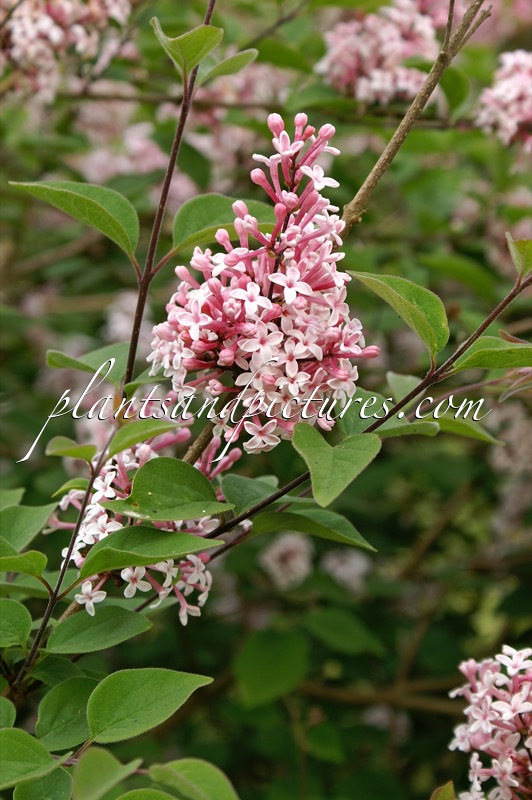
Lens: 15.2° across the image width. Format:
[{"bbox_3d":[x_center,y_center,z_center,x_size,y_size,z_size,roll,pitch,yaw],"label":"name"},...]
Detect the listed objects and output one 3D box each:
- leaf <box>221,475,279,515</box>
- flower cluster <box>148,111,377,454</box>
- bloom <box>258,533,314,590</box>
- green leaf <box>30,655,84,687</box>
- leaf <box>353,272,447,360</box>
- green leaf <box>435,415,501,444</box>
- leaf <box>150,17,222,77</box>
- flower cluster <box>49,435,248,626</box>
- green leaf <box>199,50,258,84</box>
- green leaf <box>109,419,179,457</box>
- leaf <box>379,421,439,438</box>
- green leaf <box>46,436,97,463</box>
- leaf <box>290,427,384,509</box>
[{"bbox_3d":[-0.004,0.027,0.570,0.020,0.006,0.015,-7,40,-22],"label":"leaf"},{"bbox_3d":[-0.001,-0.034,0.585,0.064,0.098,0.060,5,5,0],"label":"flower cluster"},{"bbox_3d":[0.012,0.093,1.150,0.032,0.033,0.032,0,7,0],"label":"bloom"},{"bbox_3d":[-0.063,0.083,0.610,0.020,0.004,0.013,-3,39,-9],"label":"green leaf"},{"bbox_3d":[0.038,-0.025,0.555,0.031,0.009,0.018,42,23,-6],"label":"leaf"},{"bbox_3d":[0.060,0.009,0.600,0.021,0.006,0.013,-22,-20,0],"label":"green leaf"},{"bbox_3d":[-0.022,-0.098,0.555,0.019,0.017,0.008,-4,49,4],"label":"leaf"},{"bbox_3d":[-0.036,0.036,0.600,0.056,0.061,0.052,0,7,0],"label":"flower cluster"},{"bbox_3d":[-0.011,-0.100,0.600,0.020,0.004,0.011,-30,11,-12],"label":"green leaf"},{"bbox_3d":[-0.037,0.012,0.600,0.023,0.005,0.013,-25,16,18],"label":"green leaf"},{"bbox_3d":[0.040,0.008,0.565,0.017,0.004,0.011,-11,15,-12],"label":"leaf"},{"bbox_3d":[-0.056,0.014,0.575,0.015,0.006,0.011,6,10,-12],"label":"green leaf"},{"bbox_3d":[0.020,0.019,0.575,0.025,0.007,0.029,3,35,4],"label":"leaf"}]

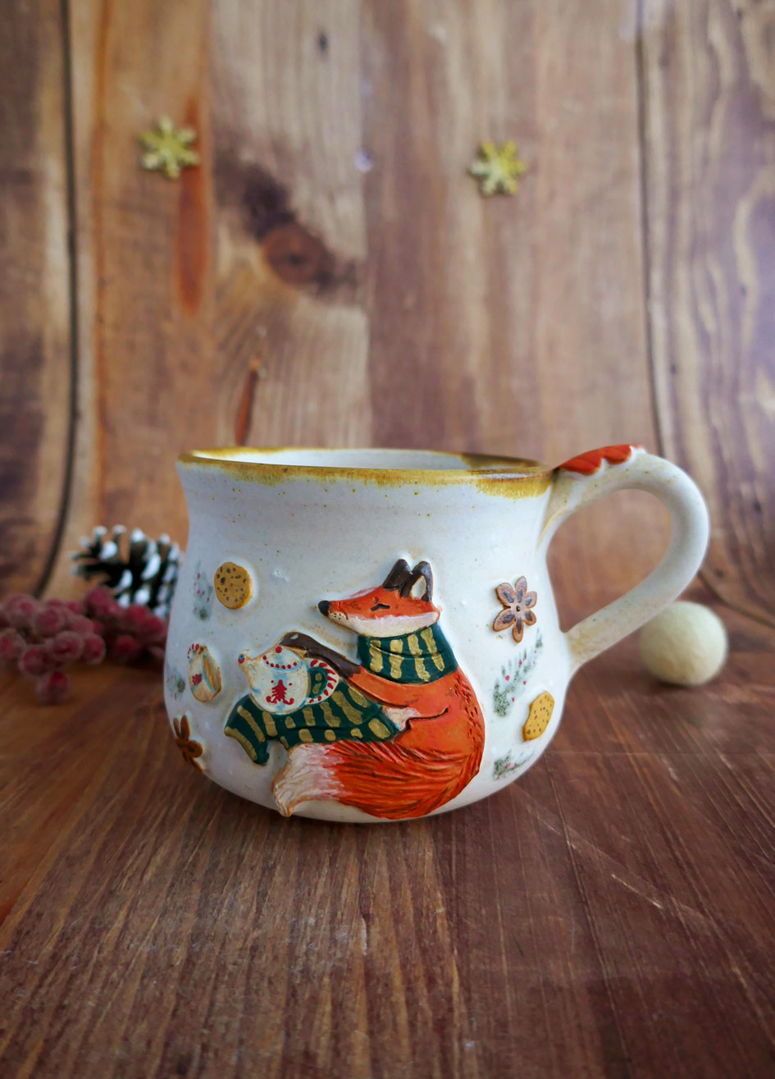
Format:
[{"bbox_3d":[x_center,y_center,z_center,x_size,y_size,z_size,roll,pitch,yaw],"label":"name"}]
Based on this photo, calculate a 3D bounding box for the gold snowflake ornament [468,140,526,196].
[{"bbox_3d":[0.064,-0.214,0.465,0.033,0.032,0.005,-1,1,0],"label":"gold snowflake ornament"}]

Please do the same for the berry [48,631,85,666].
[{"bbox_3d":[-0.103,0.035,0.260,0.011,0.011,0.011,1,9,0],"label":"berry"}]

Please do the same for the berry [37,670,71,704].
[{"bbox_3d":[-0.106,0.047,0.255,0.010,0.010,0.010,1,9,0],"label":"berry"}]

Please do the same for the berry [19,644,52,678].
[{"bbox_3d":[-0.115,0.040,0.264,0.011,0.011,0.011,1,9,0],"label":"berry"}]

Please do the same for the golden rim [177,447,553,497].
[{"bbox_3d":[-0.005,-0.017,0.204,0.092,0.007,0.092,1,9,0],"label":"golden rim"}]

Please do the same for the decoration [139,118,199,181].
[{"bbox_3d":[-0.126,-0.226,0.465,0.035,0.035,0.005,-1,1,0],"label":"decoration"}]

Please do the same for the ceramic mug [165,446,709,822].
[{"bbox_3d":[0.011,0.018,0.206,0.137,0.084,0.106,2,9,8],"label":"ceramic mug"}]

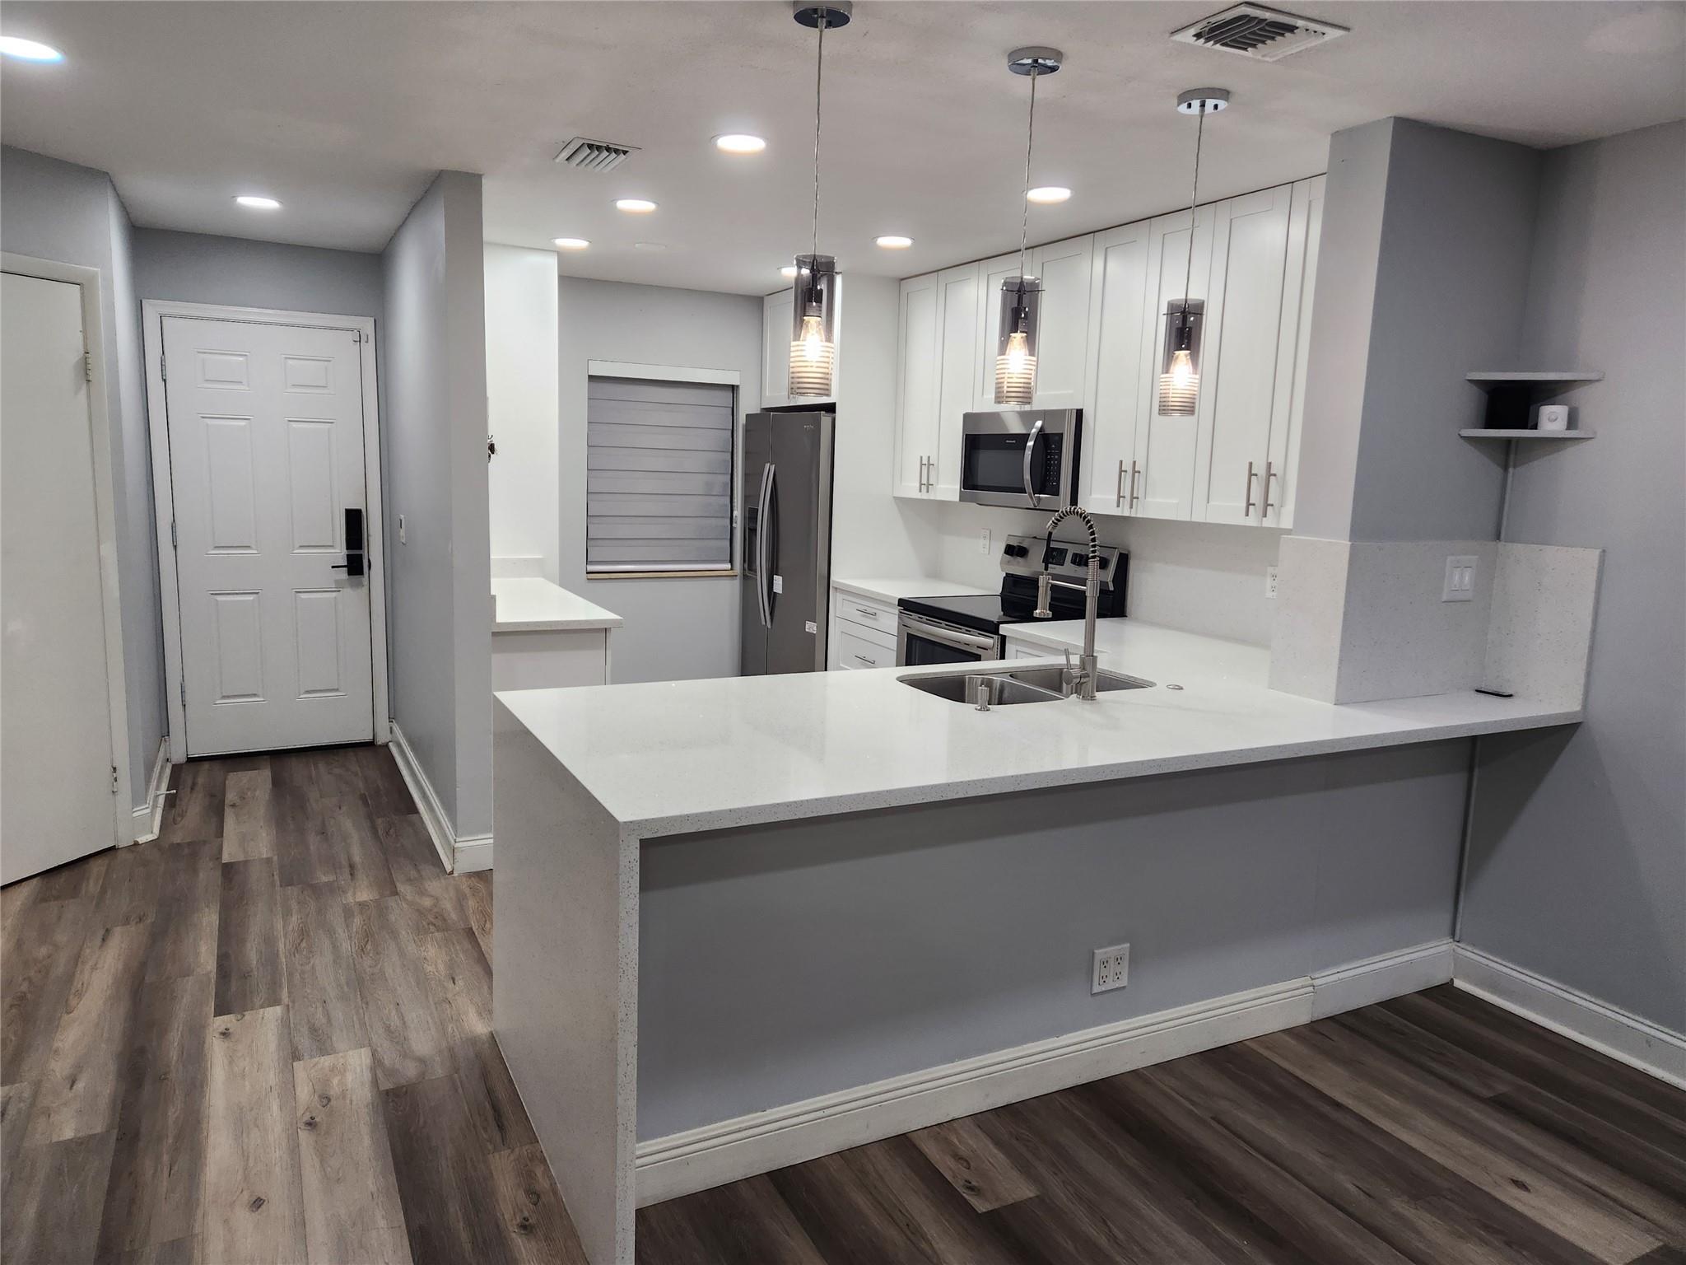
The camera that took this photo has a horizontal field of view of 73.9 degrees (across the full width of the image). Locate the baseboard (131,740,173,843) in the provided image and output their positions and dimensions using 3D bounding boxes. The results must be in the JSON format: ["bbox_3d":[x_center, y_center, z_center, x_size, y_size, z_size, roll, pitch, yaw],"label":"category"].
[{"bbox_3d":[-2.899,0.628,4.737,0.074,0.139,1.218,-2,9,-27],"label":"baseboard"}]

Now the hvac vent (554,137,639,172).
[{"bbox_3d":[-0.753,-1.463,3.430,0.196,0.020,0.307,-2,9,-27],"label":"hvac vent"}]

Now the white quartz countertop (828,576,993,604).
[{"bbox_3d":[0.370,-0.199,5.473,0.634,0.037,0.653,-2,9,-27],"label":"white quartz countertop"}]

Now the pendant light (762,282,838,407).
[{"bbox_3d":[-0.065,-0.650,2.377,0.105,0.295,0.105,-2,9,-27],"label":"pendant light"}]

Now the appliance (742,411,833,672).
[{"bbox_3d":[-0.074,-0.294,6.173,0.713,1.742,0.911,-2,9,-27],"label":"appliance"}]

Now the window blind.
[{"bbox_3d":[-0.997,-0.864,6.176,0.832,1.040,0.050,-2,9,-27],"label":"window blind"}]

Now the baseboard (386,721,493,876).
[{"bbox_3d":[-1.784,0.651,4.868,0.163,0.134,1.960,-2,9,-27],"label":"baseboard"}]

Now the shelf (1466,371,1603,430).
[{"bbox_3d":[1.866,-0.623,3.058,0.302,0.153,0.163,5,9,17],"label":"shelf"}]

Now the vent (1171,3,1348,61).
[{"bbox_3d":[0.863,-1.241,2.316,0.279,0.020,0.206,-2,9,-27],"label":"vent"}]

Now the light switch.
[{"bbox_3d":[1.731,-0.149,3.137,0.119,0.122,0.012,-2,9,-27],"label":"light switch"}]

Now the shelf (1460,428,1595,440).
[{"bbox_3d":[1.863,-0.539,3.071,0.302,0.023,0.163,5,9,17],"label":"shelf"}]

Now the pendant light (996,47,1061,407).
[{"bbox_3d":[0.407,-0.897,2.494,0.119,0.762,0.119,2,8,0],"label":"pendant light"}]

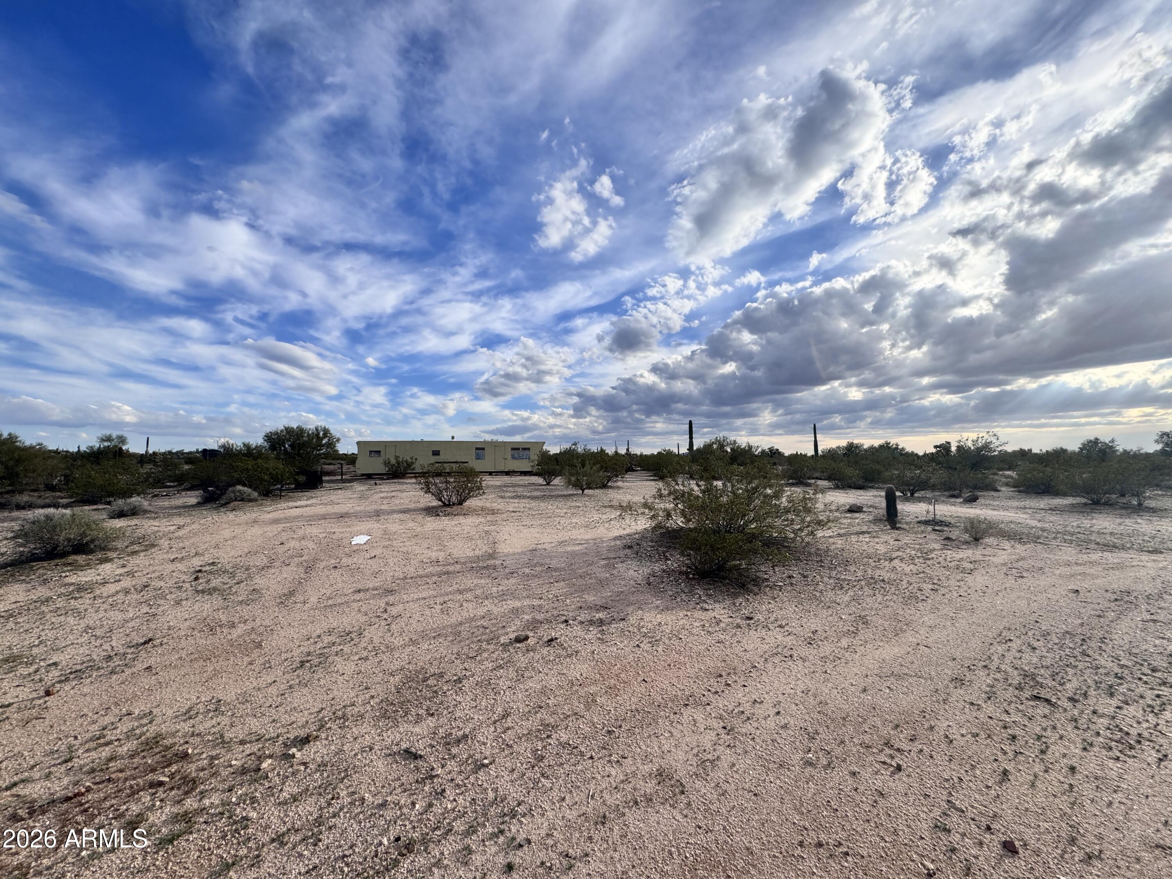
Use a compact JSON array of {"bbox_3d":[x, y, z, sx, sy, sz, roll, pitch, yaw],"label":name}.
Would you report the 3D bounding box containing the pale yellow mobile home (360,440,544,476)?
[{"bbox_3d":[-10.428,1.424,37.843,14.060,2.720,2.750,0,-2,-12],"label":"pale yellow mobile home"}]

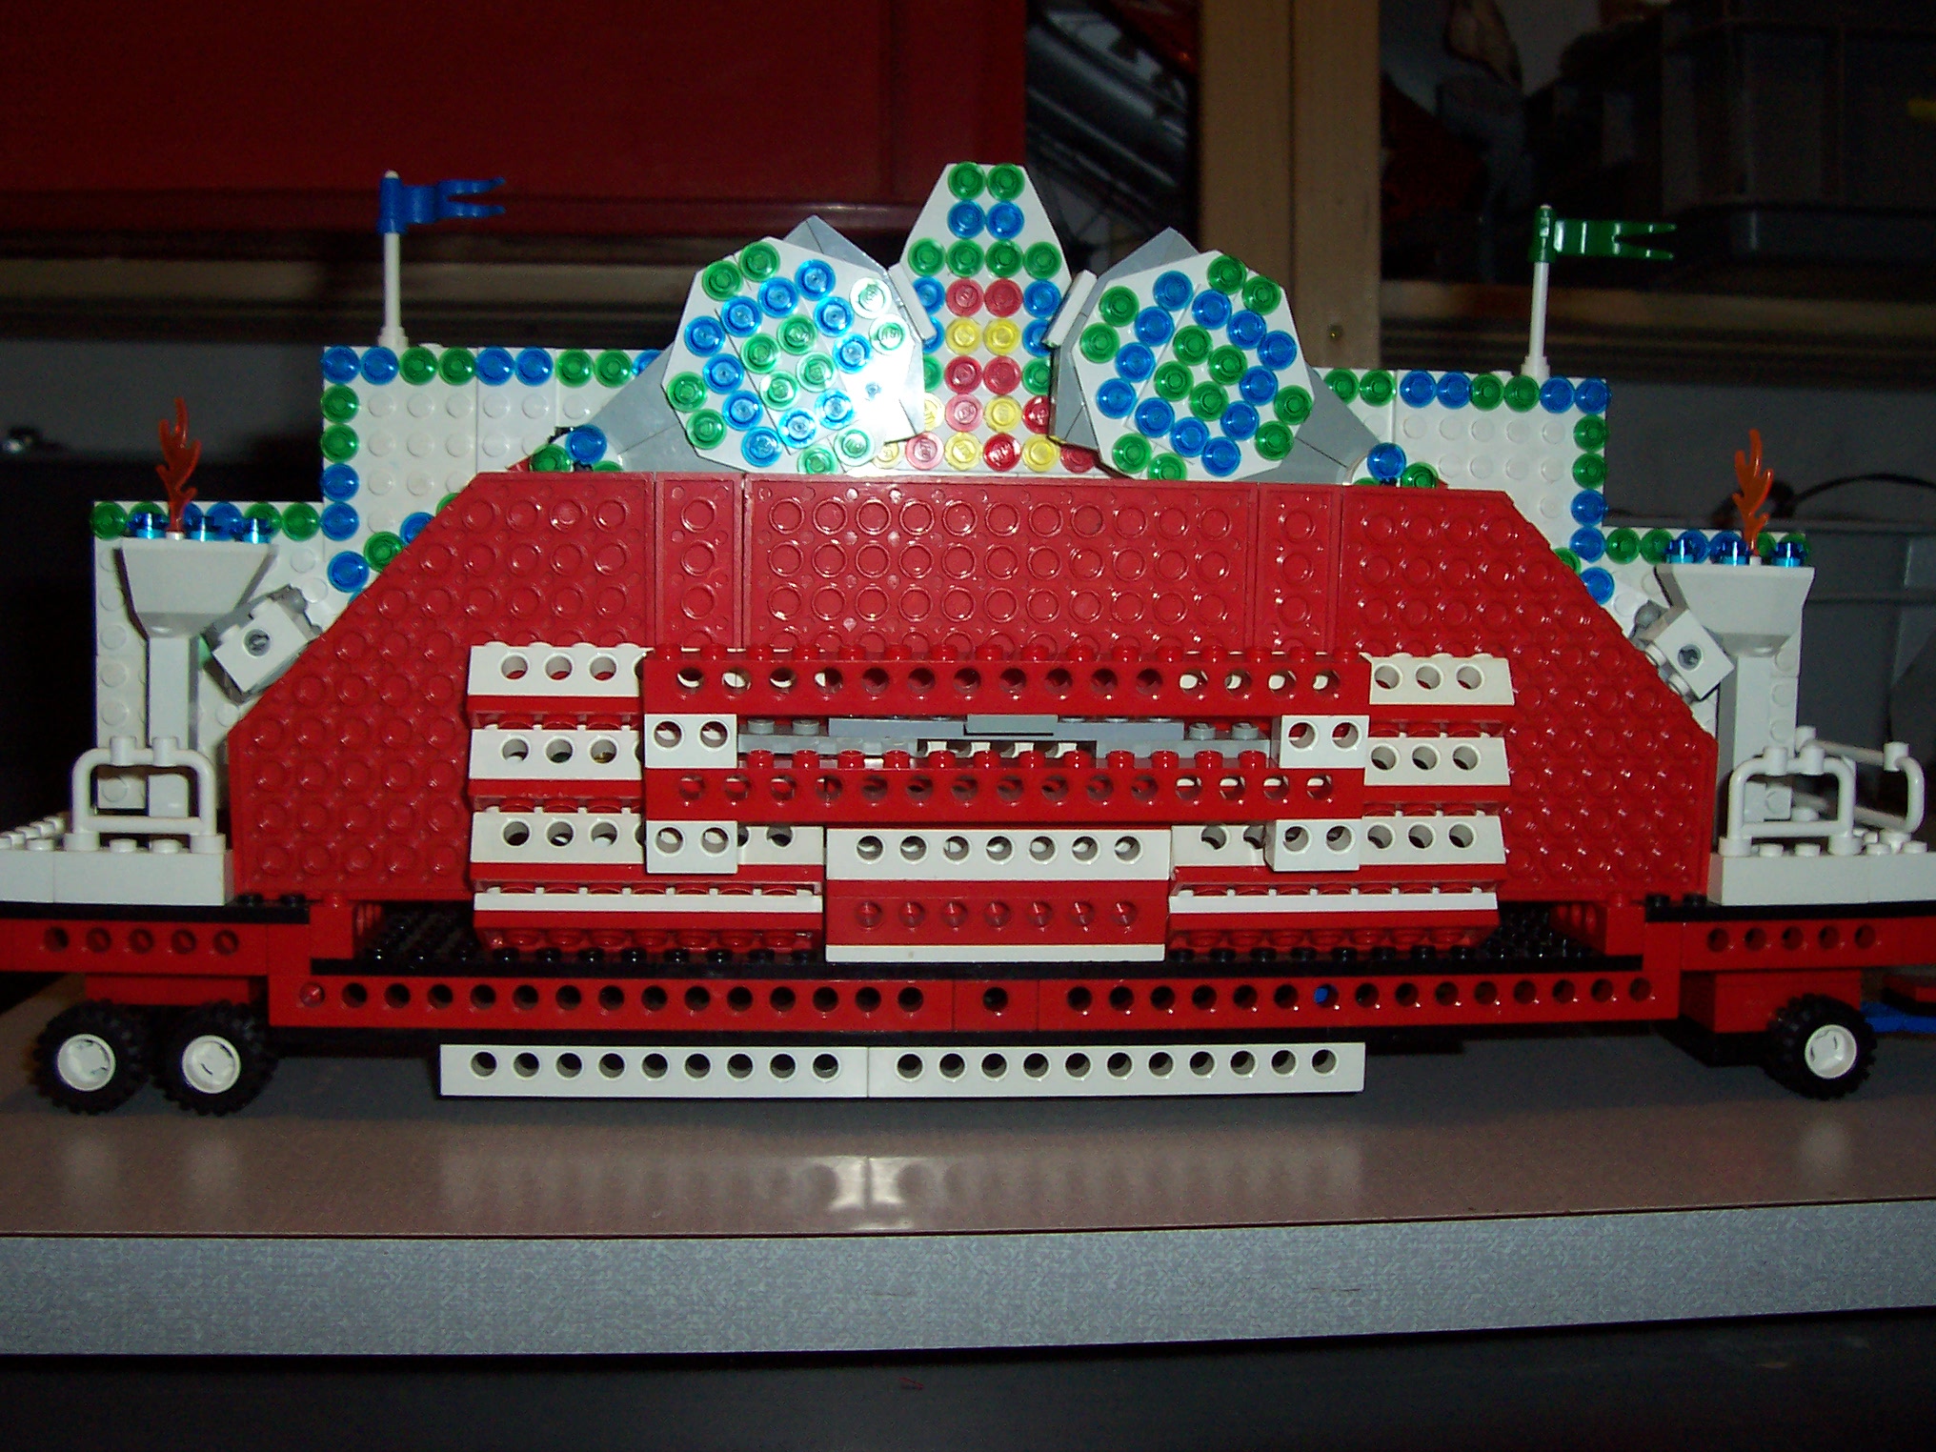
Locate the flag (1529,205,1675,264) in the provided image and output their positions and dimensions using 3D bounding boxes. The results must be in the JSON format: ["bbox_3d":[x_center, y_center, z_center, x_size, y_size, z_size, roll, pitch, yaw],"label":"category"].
[{"bbox_3d":[0.138,-0.107,0.449,0.032,0.012,0.006,0,4,-5],"label":"flag"}]

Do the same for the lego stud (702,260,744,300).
[{"bbox_3d":[-0.047,-0.086,0.399,0.008,0.008,0.005,1,7,-4],"label":"lego stud"}]

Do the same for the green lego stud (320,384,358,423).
[{"bbox_3d":[-0.127,-0.065,0.421,0.008,0.008,0.005,0,4,-5],"label":"green lego stud"}]

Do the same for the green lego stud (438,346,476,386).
[{"bbox_3d":[-0.104,-0.073,0.422,0.008,0.008,0.005,0,6,-5],"label":"green lego stud"}]

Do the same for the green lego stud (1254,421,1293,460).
[{"bbox_3d":[0.061,-0.057,0.412,0.008,0.008,0.005,0,6,-6],"label":"green lego stud"}]

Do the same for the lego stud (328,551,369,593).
[{"bbox_3d":[-0.118,-0.029,0.396,0.008,0.008,0.005,0,6,-5],"label":"lego stud"}]

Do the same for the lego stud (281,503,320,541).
[{"bbox_3d":[-0.137,-0.042,0.424,0.008,0.008,0.005,0,4,-5],"label":"lego stud"}]

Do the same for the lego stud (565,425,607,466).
[{"bbox_3d":[-0.074,-0.055,0.403,0.008,0.008,0.005,0,7,-8],"label":"lego stud"}]

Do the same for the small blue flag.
[{"bbox_3d":[-0.107,-0.107,0.421,0.033,0.012,0.006,4,7,25],"label":"small blue flag"}]

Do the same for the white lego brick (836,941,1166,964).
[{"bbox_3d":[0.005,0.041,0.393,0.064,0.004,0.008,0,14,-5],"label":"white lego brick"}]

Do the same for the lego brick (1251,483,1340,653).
[{"bbox_3d":[0.062,-0.023,0.395,0.016,0.048,0.005,0,9,-5],"label":"lego brick"}]

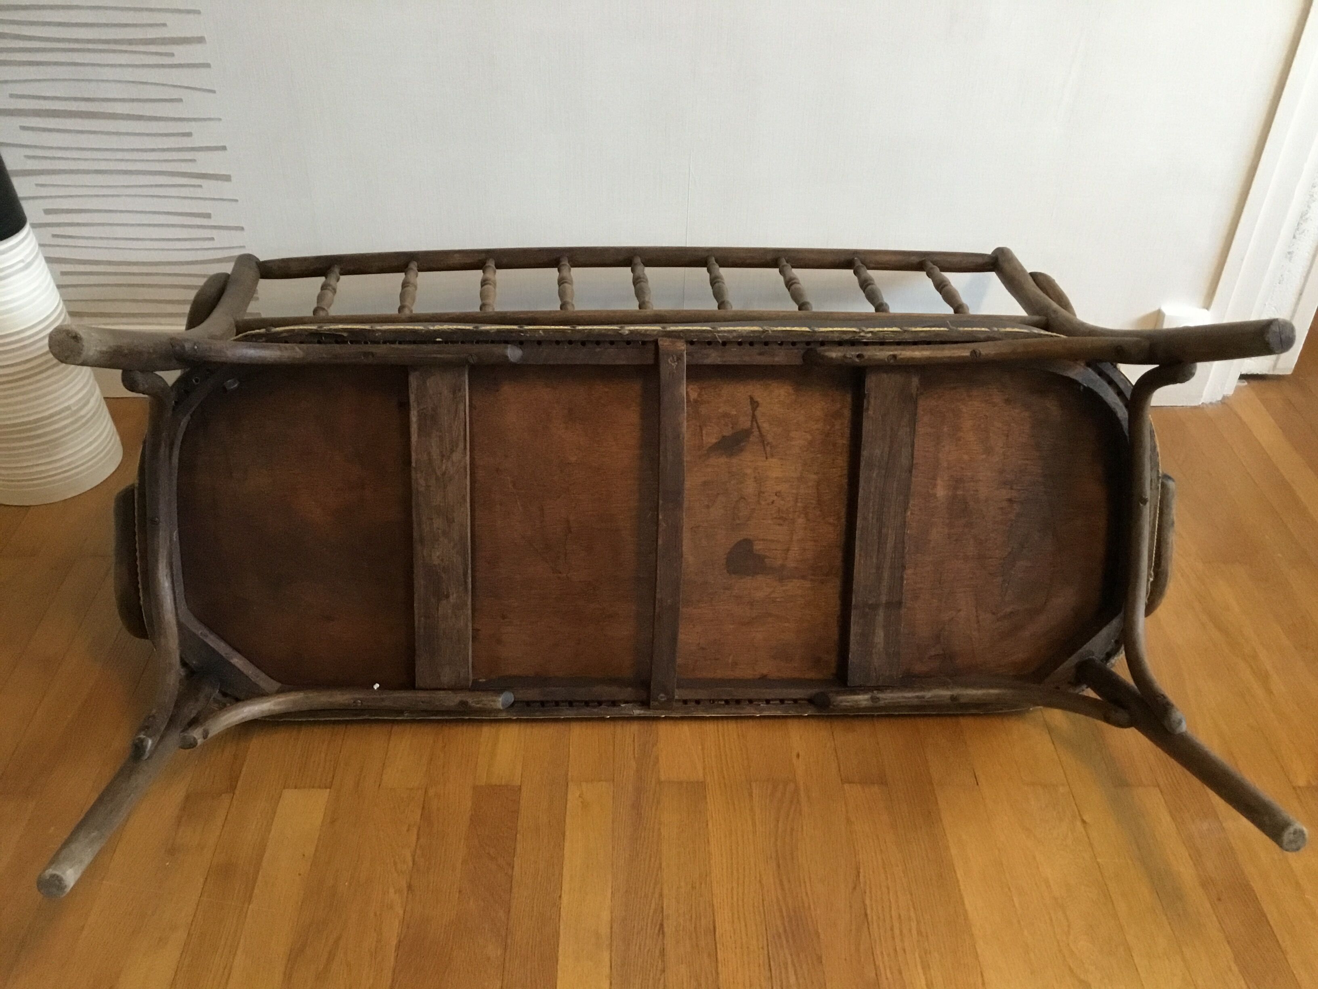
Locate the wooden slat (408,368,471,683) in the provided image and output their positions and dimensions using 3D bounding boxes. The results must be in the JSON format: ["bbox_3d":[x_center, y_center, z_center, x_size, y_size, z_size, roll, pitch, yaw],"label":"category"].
[{"bbox_3d":[-0.271,0.043,1.475,0.070,0.411,0.022,0,10,-5],"label":"wooden slat"}]

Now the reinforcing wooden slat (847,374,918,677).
[{"bbox_3d":[0.287,0.044,1.522,0.069,0.416,0.022,0,10,-5],"label":"reinforcing wooden slat"}]

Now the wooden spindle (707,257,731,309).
[{"bbox_3d":[0.080,-0.284,1.585,0.021,0.021,0.152,-1,36,-5],"label":"wooden spindle"}]

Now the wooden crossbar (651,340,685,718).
[{"bbox_3d":[0.010,0.041,1.466,0.032,0.464,0.020,0,10,-5],"label":"wooden crossbar"}]

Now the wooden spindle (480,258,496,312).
[{"bbox_3d":[-0.222,-0.274,1.543,0.021,0.021,0.152,-2,36,-5],"label":"wooden spindle"}]

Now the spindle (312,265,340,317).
[{"bbox_3d":[-0.421,-0.260,1.506,0.021,0.021,0.152,-2,36,-5],"label":"spindle"}]

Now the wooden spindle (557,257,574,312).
[{"bbox_3d":[-0.123,-0.278,1.557,0.021,0.021,0.152,-2,36,-5],"label":"wooden spindle"}]

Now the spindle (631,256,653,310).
[{"bbox_3d":[-0.023,-0.282,1.573,0.021,0.021,0.152,-2,36,-5],"label":"spindle"}]

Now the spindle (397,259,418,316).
[{"bbox_3d":[-0.322,-0.267,1.524,0.021,0.021,0.152,-2,36,-5],"label":"spindle"}]

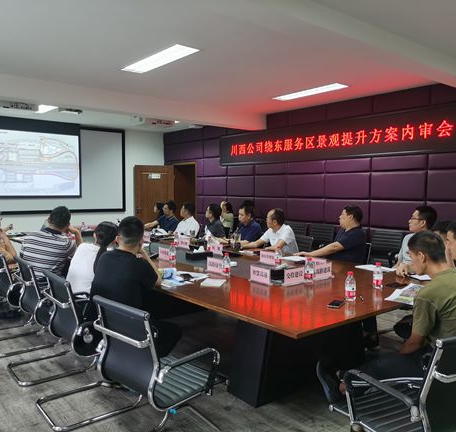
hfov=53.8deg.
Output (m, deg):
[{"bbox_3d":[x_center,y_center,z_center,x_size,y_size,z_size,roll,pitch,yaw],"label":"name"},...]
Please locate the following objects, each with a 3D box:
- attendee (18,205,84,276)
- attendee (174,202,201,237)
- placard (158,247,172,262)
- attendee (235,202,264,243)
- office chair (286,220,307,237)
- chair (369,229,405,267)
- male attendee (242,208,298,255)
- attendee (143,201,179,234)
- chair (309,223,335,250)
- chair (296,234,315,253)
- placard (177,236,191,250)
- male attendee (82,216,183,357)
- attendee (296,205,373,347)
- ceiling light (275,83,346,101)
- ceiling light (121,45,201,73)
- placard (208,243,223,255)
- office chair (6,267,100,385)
[{"bbox_3d":[-1.657,0.550,4.378,0.620,1.270,0.780,1,3,15],"label":"attendee"},{"bbox_3d":[-0.697,0.438,7.296,0.760,1.280,0.550,0,3,-11],"label":"attendee"},{"bbox_3d":[-0.599,0.378,4.393,0.060,0.112,0.240,-2,4,-39],"label":"placard"},{"bbox_3d":[0.201,0.501,6.237,0.760,1.290,0.550,0,3,-19],"label":"attendee"},{"bbox_3d":[0.927,0.619,7.407,0.600,0.950,0.550,-2,4,-39],"label":"office chair"},{"bbox_3d":[1.985,0.696,6.121,0.600,0.950,0.550,-2,4,-39],"label":"chair"},{"bbox_3d":[0.553,0.537,5.699,0.780,1.270,0.580,0,3,-17],"label":"male attendee"},{"bbox_3d":[-1.053,0.394,7.288,0.800,1.260,0.620,-1,4,-23],"label":"attendee"},{"bbox_3d":[1.271,0.644,6.988,0.600,0.950,0.550,-2,4,-39],"label":"chair"},{"bbox_3d":[0.697,0.720,5.673,0.600,0.920,0.550,-2,4,-39],"label":"chair"},{"bbox_3d":[-0.514,0.324,5.342,0.060,0.112,0.240,-2,4,-39],"label":"placard"},{"bbox_3d":[-0.602,0.651,3.122,0.550,1.280,0.740,2,3,24],"label":"male attendee"},{"bbox_3d":[1.112,0.546,4.709,0.880,1.290,0.600,0,3,-15],"label":"attendee"},{"bbox_3d":[1.177,-1.819,6.583,0.280,0.060,1.250,-2,4,-39],"label":"ceiling light"},{"bbox_3d":[-0.777,-1.742,4.993,0.280,0.060,1.210,-2,4,-39],"label":"ceiling light"},{"bbox_3d":[-0.132,0.354,4.881,0.060,0.112,0.240,-2,4,-39],"label":"placard"},{"bbox_3d":[-0.941,0.823,3.045,0.600,0.890,0.540,-2,4,-39],"label":"office chair"}]

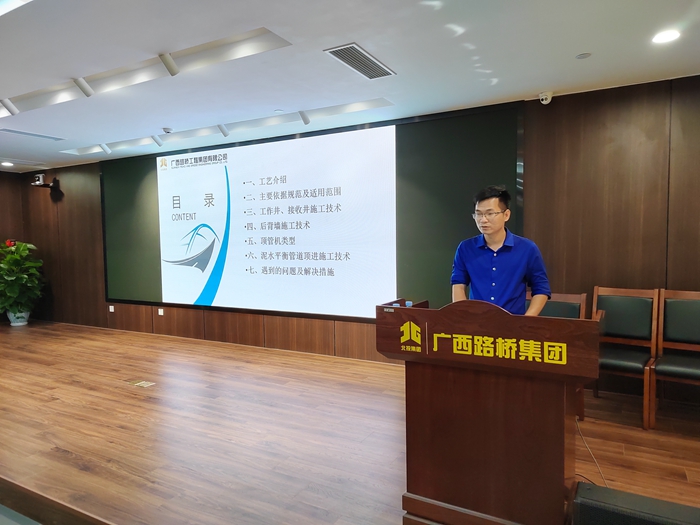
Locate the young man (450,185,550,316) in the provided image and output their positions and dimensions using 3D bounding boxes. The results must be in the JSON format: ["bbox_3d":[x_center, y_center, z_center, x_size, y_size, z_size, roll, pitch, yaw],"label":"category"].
[{"bbox_3d":[0.761,0.445,2.430,0.530,1.670,0.420,1,4,29],"label":"young man"}]

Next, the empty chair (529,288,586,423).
[{"bbox_3d":[1.431,0.730,3.465,0.453,0.960,0.535,2,4,41],"label":"empty chair"}]

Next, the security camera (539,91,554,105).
[{"bbox_3d":[1.767,-1.469,4.187,0.125,0.096,0.125,1,4,28],"label":"security camera"}]

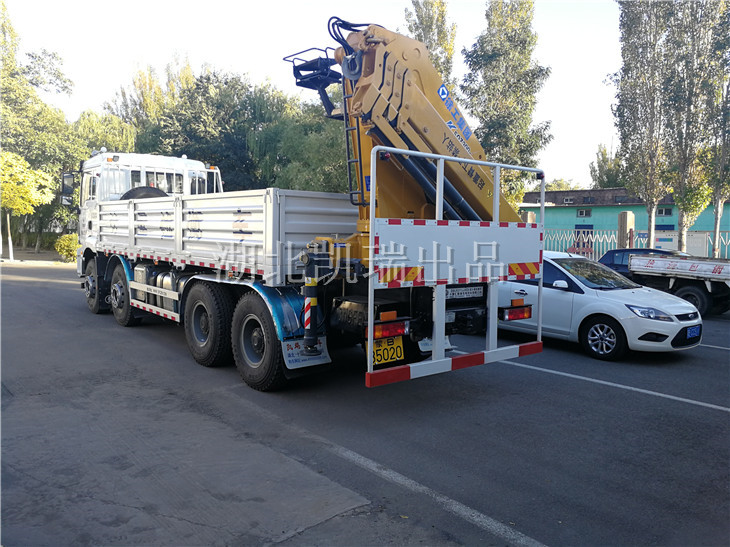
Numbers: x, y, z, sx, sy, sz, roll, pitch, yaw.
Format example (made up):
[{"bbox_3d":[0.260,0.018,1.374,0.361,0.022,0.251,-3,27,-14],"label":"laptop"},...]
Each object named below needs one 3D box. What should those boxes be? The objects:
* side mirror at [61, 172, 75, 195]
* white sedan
[{"bbox_3d":[-6.274,-1.898,12.003,0.130,0.450,0.240,4,5,38],"label":"side mirror"},{"bbox_3d":[3.174,0.366,9.597,1.840,1.490,4.450,-2,5,-39],"label":"white sedan"}]

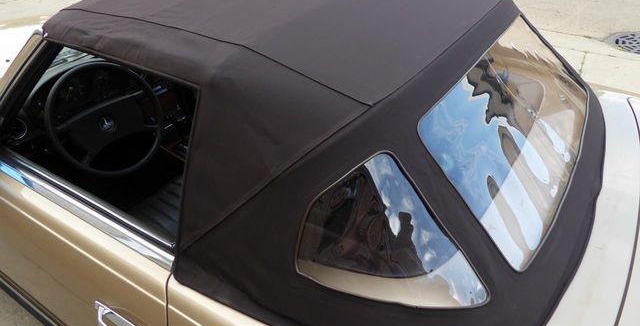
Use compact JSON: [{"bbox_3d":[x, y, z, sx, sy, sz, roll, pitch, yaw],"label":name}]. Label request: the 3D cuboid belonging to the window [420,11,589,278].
[{"bbox_3d":[0.535,-0.141,1.185,0.370,0.060,0.930,49,46,0],"label":"window"}]

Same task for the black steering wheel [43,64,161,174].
[{"bbox_3d":[-0.768,-0.159,1.669,0.090,0.405,0.405,-5,25,40],"label":"black steering wheel"}]

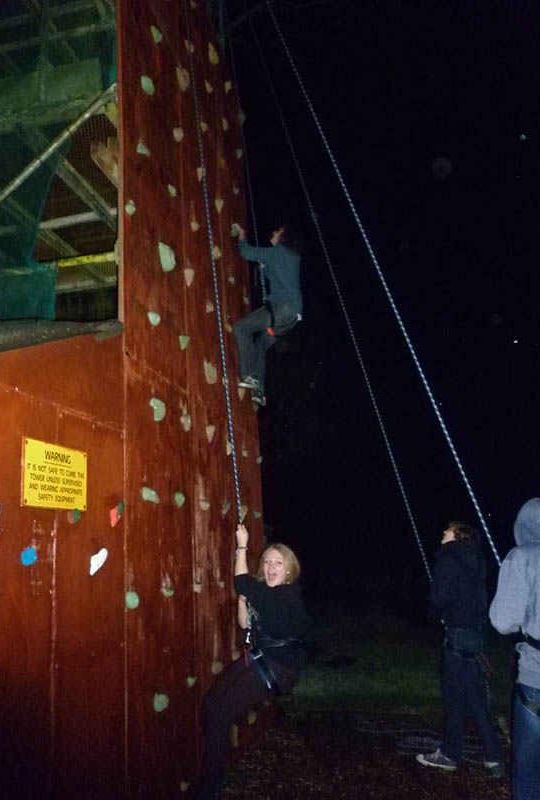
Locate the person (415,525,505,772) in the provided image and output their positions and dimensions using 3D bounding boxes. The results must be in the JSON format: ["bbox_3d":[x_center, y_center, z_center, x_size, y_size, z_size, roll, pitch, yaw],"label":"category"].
[{"bbox_3d":[1.334,1.685,4.510,0.520,1.640,0.480,-11,-17,36],"label":"person"}]

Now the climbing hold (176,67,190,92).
[{"bbox_3d":[-0.720,-2.668,5.388,0.085,0.200,0.170,-6,-13,11],"label":"climbing hold"}]

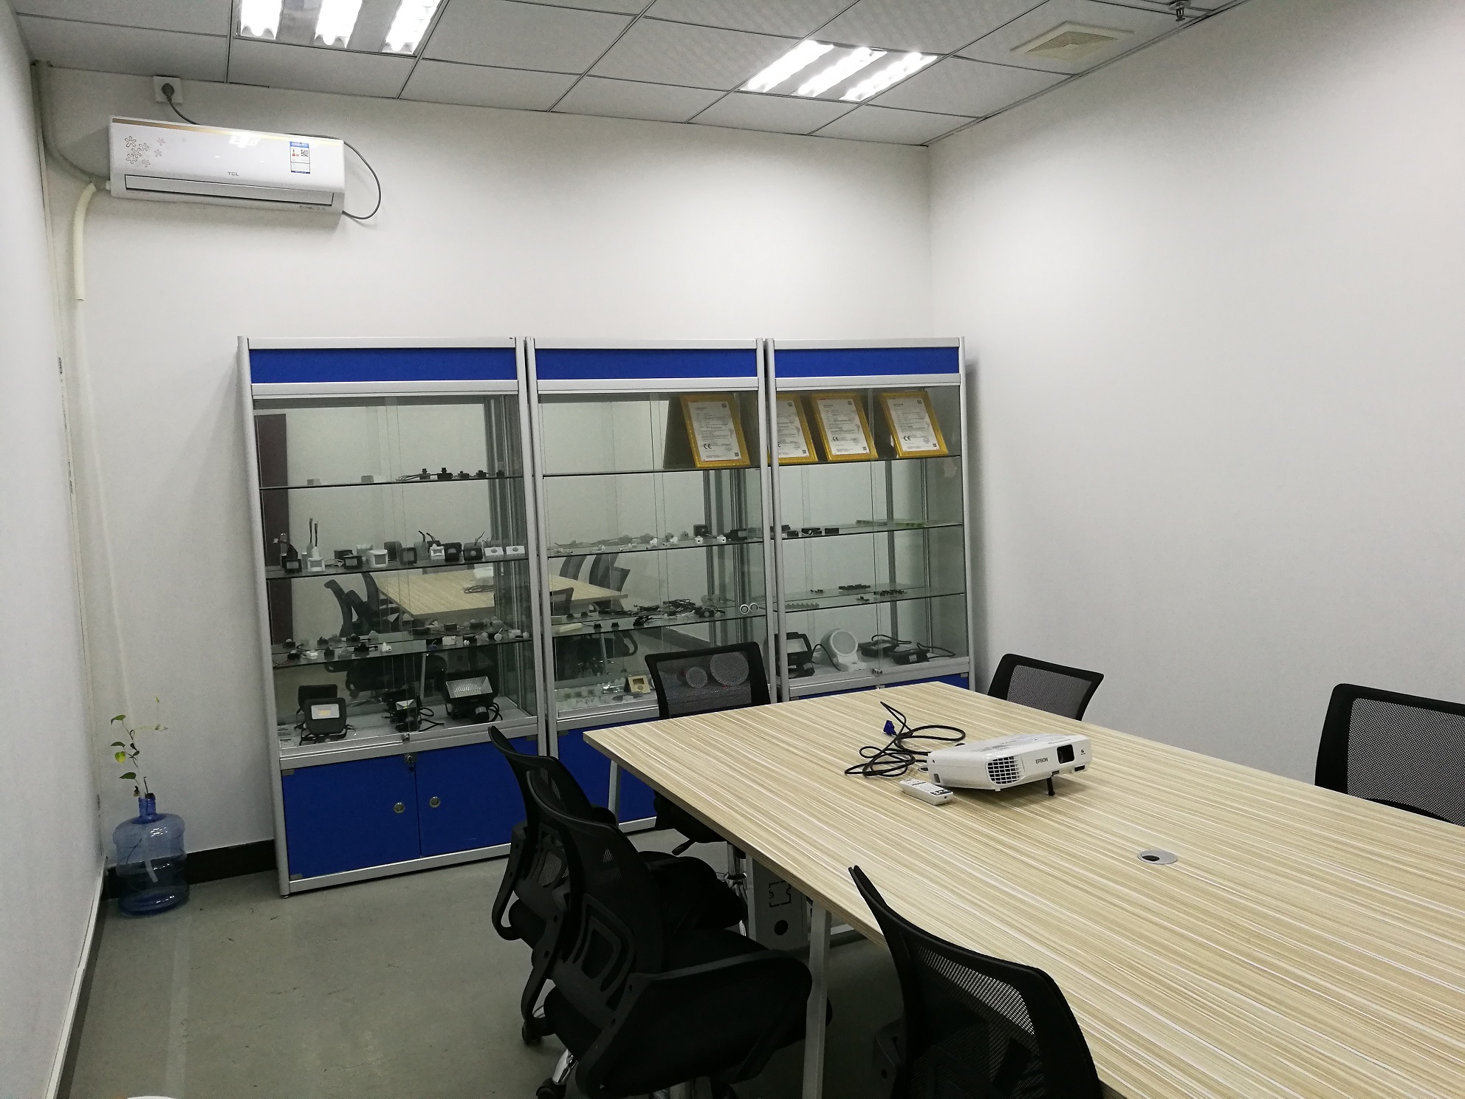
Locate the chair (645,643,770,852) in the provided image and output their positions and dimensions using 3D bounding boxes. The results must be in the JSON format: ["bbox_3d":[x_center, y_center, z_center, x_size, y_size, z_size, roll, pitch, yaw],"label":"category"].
[{"bbox_3d":[0.016,0.779,3.593,0.590,0.868,0.590,-5,5,-25],"label":"chair"}]

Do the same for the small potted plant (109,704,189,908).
[{"bbox_3d":[-2.074,0.906,4.053,0.250,0.722,0.260,-5,5,-25],"label":"small potted plant"}]

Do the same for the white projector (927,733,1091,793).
[{"bbox_3d":[0.607,0.462,2.506,0.288,0.088,0.240,-5,-4,-25],"label":"white projector"}]

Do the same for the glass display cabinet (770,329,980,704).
[{"bbox_3d":[0.576,0.062,5.213,1.000,1.990,0.320,-5,5,-24],"label":"glass display cabinet"}]

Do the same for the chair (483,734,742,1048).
[{"bbox_3d":[-0.285,0.855,2.804,0.580,0.868,0.590,-5,5,-32],"label":"chair"}]

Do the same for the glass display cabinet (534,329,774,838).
[{"bbox_3d":[-0.349,0.136,4.798,1.000,1.990,0.320,-5,5,-24],"label":"glass display cabinet"}]

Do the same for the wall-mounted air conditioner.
[{"bbox_3d":[-1.792,-1.377,4.107,0.770,0.270,0.200,-5,5,-25],"label":"wall-mounted air conditioner"}]

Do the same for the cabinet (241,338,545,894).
[{"bbox_3d":[-1.275,0.210,4.381,1.000,1.990,0.320,-5,5,-24],"label":"cabinet"}]

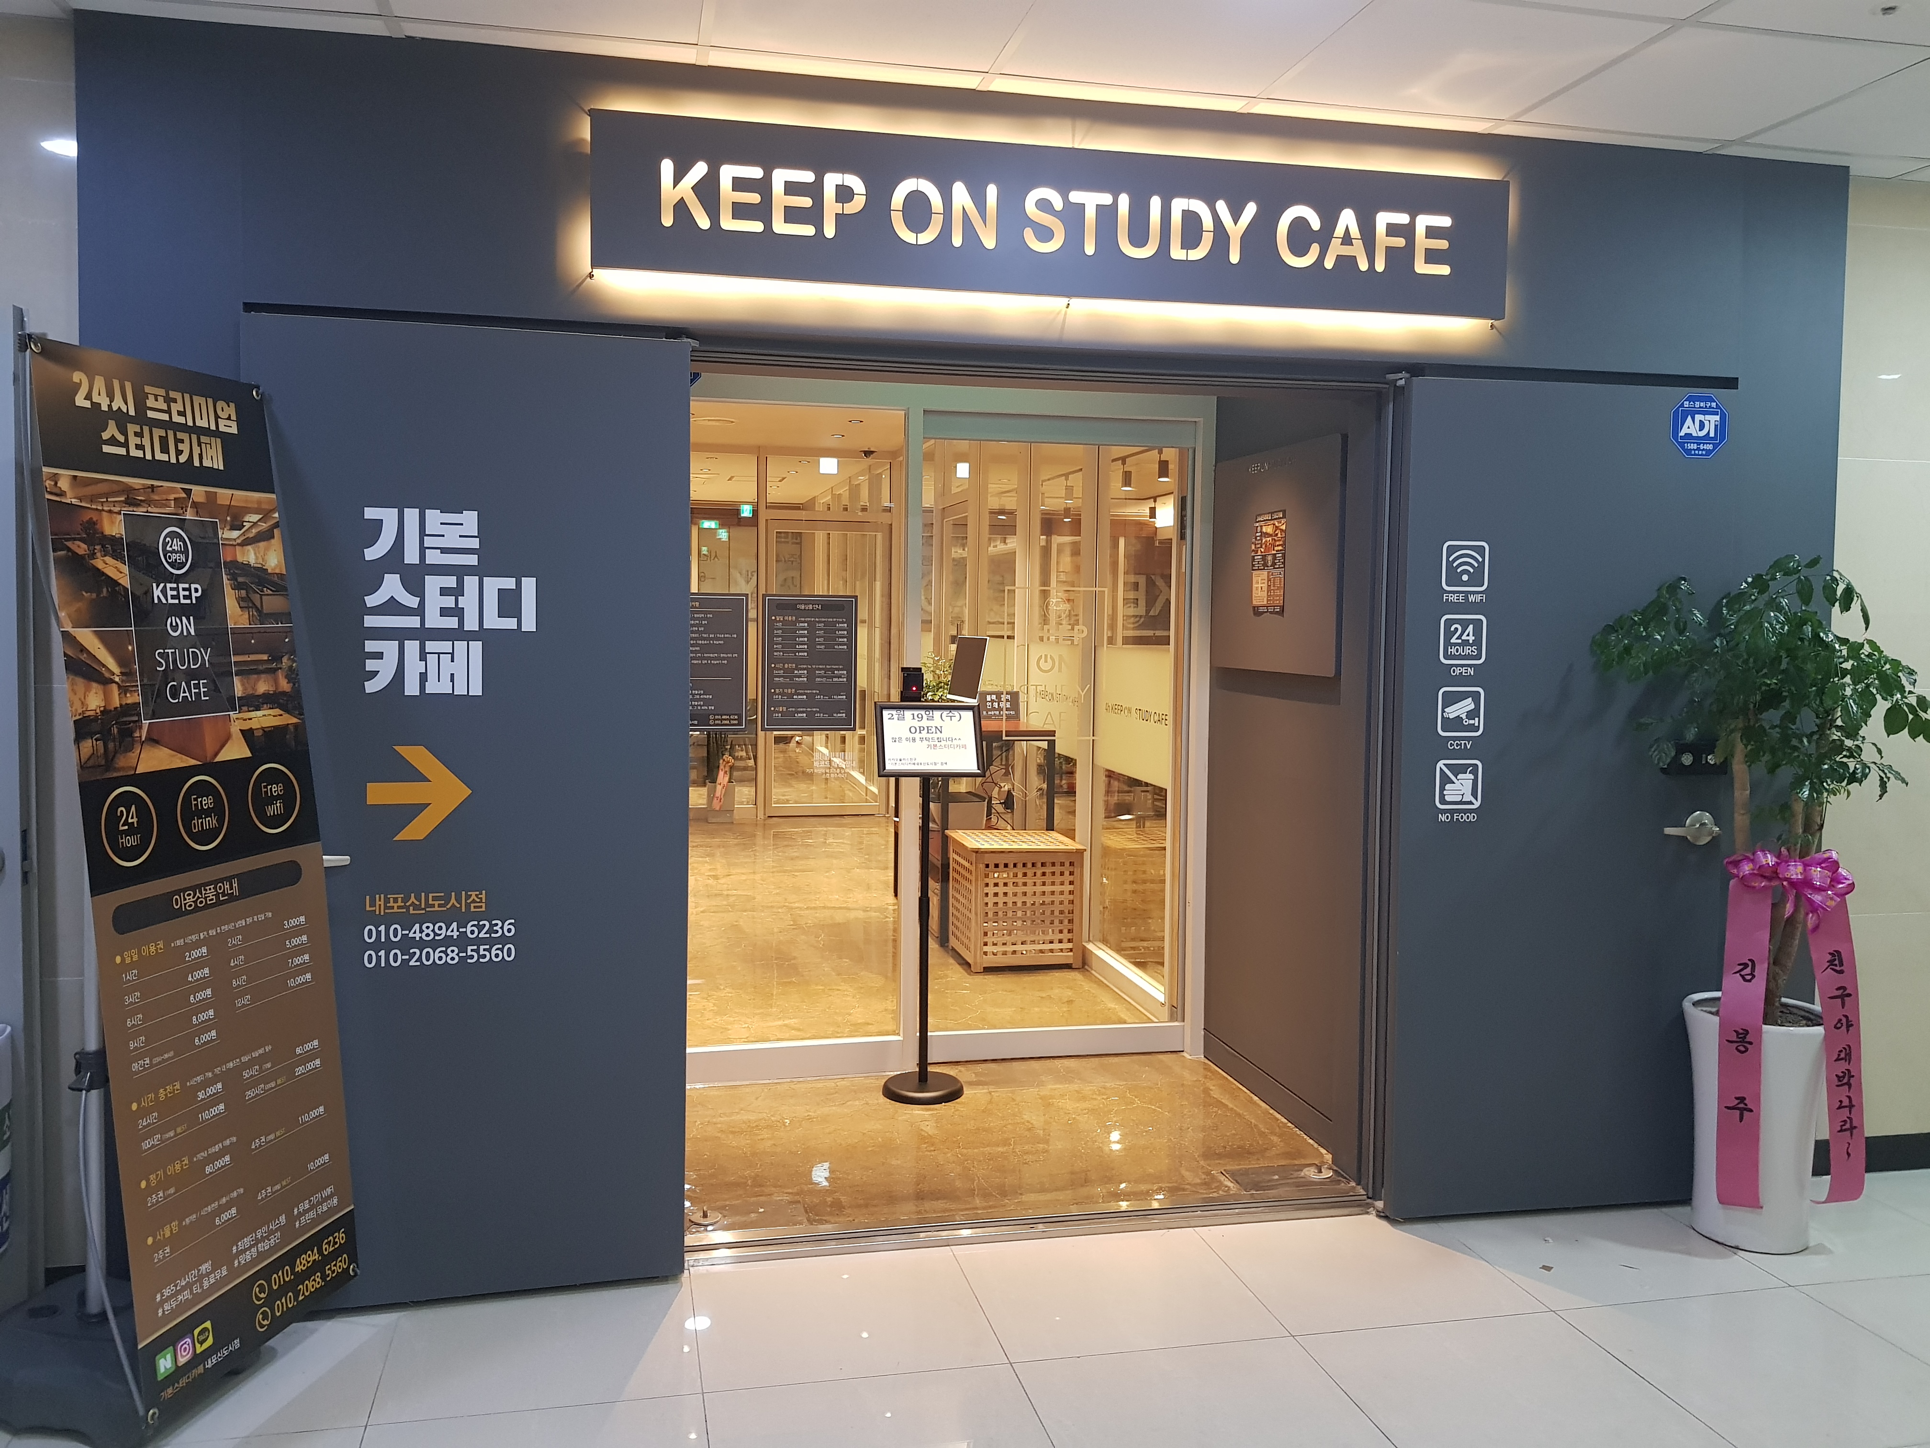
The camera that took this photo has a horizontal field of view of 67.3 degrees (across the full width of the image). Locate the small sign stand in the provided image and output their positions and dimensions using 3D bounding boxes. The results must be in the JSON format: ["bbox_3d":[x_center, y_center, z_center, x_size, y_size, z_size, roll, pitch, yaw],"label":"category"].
[{"bbox_3d":[-0.114,0.547,4.554,0.345,1.245,0.260,0,3,-12],"label":"small sign stand"}]

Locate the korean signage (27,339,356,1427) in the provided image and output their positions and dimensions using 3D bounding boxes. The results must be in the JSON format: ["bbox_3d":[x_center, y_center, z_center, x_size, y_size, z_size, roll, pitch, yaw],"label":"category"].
[{"bbox_3d":[-1.393,0.255,2.651,0.060,1.800,0.600,-4,3,9],"label":"korean signage"}]

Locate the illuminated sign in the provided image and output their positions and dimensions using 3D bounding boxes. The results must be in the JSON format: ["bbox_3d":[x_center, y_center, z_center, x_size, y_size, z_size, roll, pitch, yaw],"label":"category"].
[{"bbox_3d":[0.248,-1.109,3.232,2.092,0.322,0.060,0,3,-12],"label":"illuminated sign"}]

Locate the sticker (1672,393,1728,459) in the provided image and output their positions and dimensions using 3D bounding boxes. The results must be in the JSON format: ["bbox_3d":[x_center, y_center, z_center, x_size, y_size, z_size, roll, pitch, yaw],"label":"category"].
[{"bbox_3d":[1.819,-0.737,3.587,0.158,0.163,0.008,0,3,-9],"label":"sticker"}]

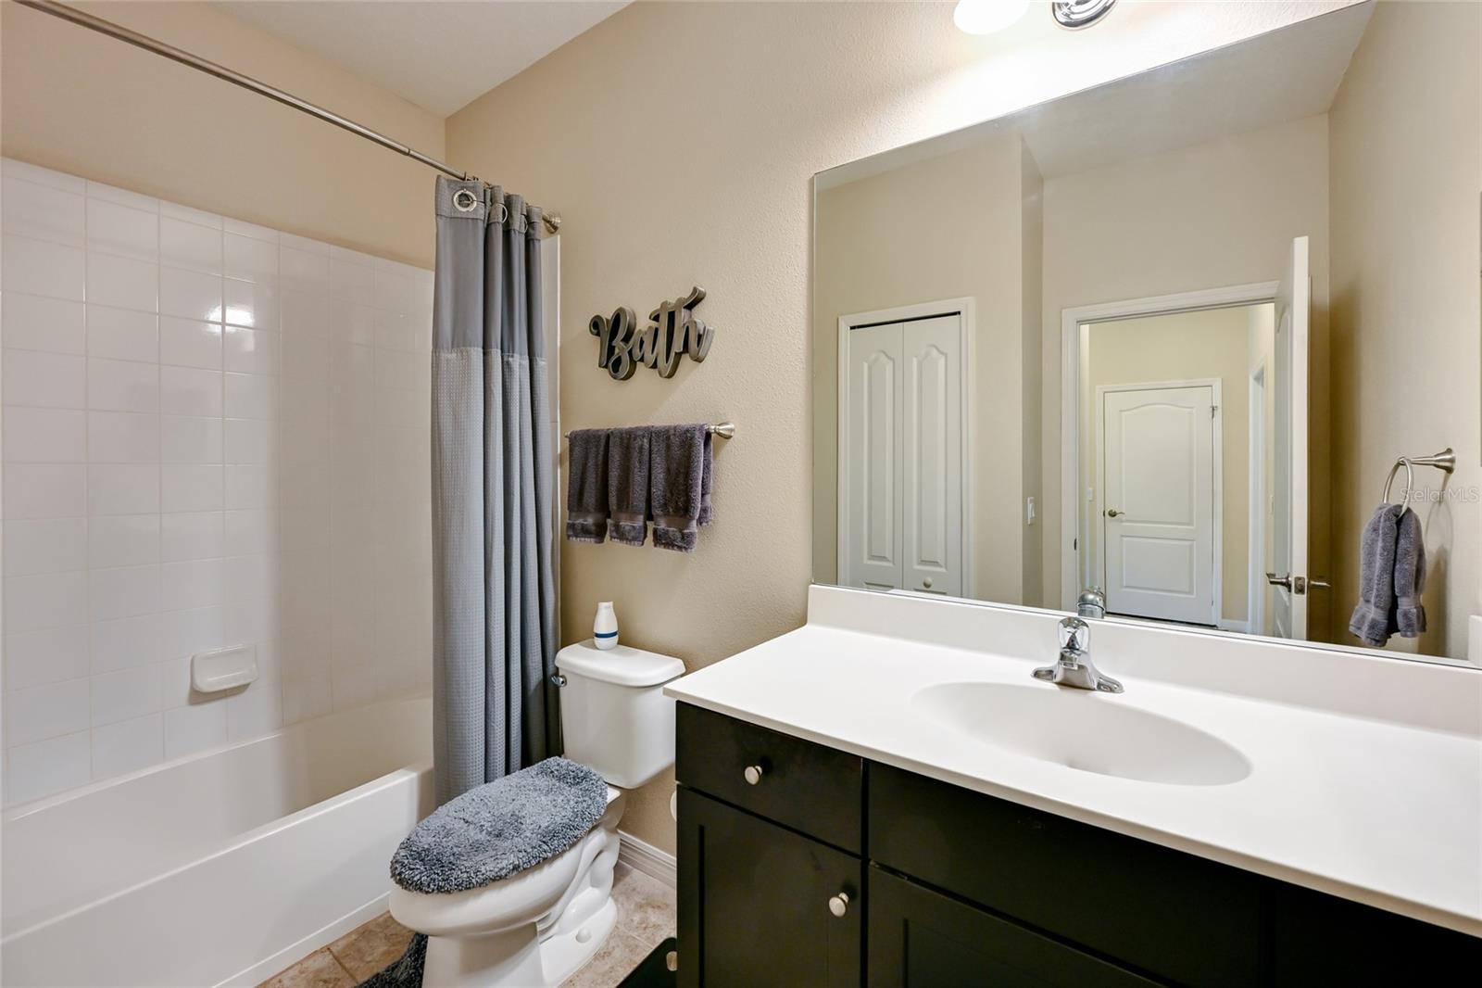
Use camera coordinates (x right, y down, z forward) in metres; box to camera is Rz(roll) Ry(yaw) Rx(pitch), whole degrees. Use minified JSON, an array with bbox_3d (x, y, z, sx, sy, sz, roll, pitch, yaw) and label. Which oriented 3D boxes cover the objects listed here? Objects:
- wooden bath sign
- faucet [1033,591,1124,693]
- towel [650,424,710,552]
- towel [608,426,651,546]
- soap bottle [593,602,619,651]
[{"bbox_3d":[-0.294,-0.482,1.806,0.518,0.244,0.030,1,2,35],"label":"wooden bath sign"},{"bbox_3d":[0.595,0.285,1.029,0.148,0.129,0.150,1,2,35],"label":"faucet"},{"bbox_3d":[-0.167,-0.018,1.654,0.203,0.355,0.070,1,2,35],"label":"towel"},{"bbox_3d":[-0.327,-0.024,1.768,0.180,0.356,0.070,1,2,35],"label":"towel"},{"bbox_3d":[-0.429,0.417,1.833,0.077,0.142,0.077,0,1,0],"label":"soap bottle"}]

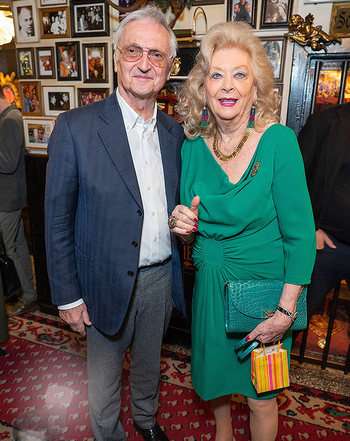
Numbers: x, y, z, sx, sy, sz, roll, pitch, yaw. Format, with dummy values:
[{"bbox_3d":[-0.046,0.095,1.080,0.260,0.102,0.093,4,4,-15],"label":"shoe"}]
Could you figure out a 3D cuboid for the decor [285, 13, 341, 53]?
[{"bbox_3d":[0.653,-0.893,1.663,0.252,0.173,0.110,5,15,15],"label":"decor"}]

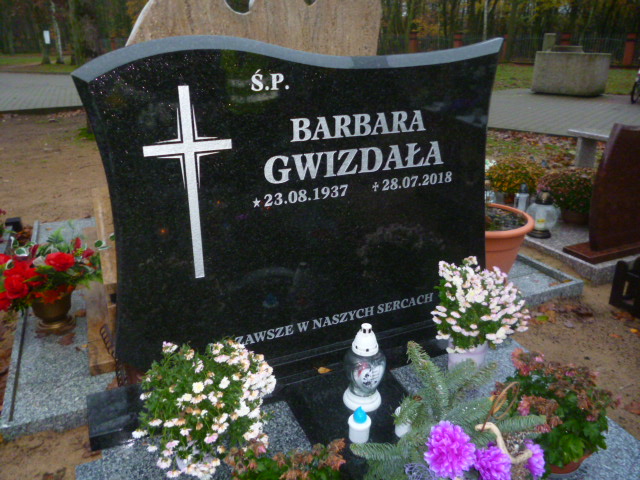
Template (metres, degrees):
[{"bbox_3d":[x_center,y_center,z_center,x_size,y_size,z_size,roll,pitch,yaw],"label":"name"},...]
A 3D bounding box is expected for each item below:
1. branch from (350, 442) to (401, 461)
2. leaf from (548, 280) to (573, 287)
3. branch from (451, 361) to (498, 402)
[{"bbox_3d":[0.119,0.452,1.106,0.102,0.030,0.035,3,22,7],"label":"branch"},{"bbox_3d":[0.963,0.174,2.072,0.088,0.015,0.045,0,22,0],"label":"leaf"},{"bbox_3d":[0.392,0.357,1.310,0.173,0.053,0.053,-17,29,-37],"label":"branch"}]

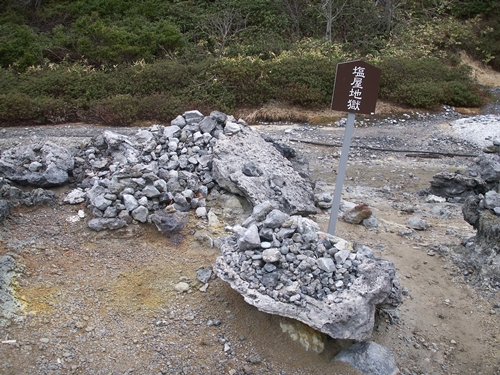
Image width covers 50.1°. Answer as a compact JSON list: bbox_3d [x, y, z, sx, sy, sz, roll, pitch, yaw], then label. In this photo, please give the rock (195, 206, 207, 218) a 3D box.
[{"bbox_3d":[-0.529,0.276,5.850,0.120,0.115,0.110,0,12,0],"label":"rock"}]

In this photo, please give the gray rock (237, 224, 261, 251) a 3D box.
[{"bbox_3d":[-0.011,0.363,3.880,0.165,0.175,0.150,0,12,0],"label":"gray rock"}]

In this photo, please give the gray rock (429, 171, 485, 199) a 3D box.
[{"bbox_3d":[2.518,-0.030,6.500,0.610,0.270,0.420,0,12,0],"label":"gray rock"}]

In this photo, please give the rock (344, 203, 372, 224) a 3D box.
[{"bbox_3d":[1.072,0.262,5.280,0.280,0.180,0.200,0,12,0],"label":"rock"}]

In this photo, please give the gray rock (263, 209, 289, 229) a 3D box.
[{"bbox_3d":[0.202,0.237,4.080,0.200,0.135,0.160,0,12,0],"label":"gray rock"}]

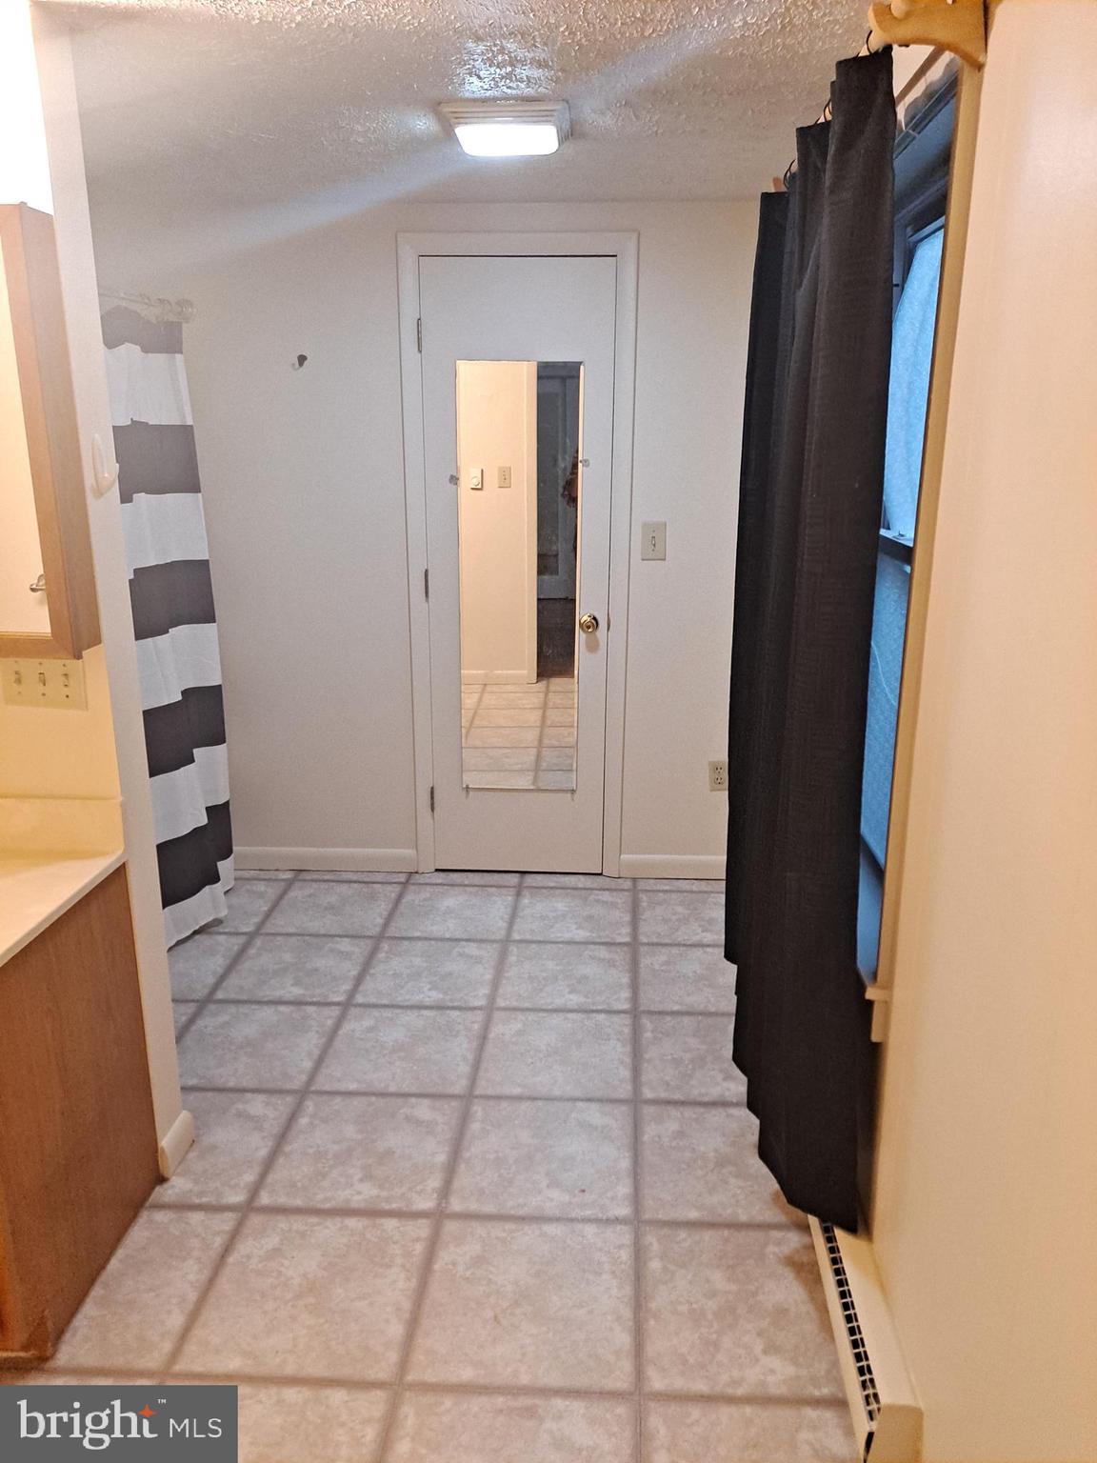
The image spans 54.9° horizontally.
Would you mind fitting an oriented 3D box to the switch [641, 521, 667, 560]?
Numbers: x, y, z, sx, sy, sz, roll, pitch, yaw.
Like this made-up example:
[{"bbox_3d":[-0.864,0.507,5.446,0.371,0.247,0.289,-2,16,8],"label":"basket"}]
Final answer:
[{"bbox_3d":[0.346,-0.622,3.463,0.081,0.124,0.014,1,16,1],"label":"switch"}]

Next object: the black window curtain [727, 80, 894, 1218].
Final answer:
[{"bbox_3d":[0.507,-0.131,2.159,0.180,1.930,0.980,2,16,4],"label":"black window curtain"}]

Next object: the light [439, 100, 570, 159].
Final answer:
[{"bbox_3d":[-0.083,-1.312,2.321,0.270,0.055,0.285,2,16,4],"label":"light"}]

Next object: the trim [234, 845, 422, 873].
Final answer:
[{"bbox_3d":[-0.822,0.468,3.818,0.700,0.088,0.014,1,16,1],"label":"trim"}]

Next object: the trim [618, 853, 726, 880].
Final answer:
[{"bbox_3d":[0.480,0.487,3.788,0.442,0.088,0.014,1,16,1],"label":"trim"}]

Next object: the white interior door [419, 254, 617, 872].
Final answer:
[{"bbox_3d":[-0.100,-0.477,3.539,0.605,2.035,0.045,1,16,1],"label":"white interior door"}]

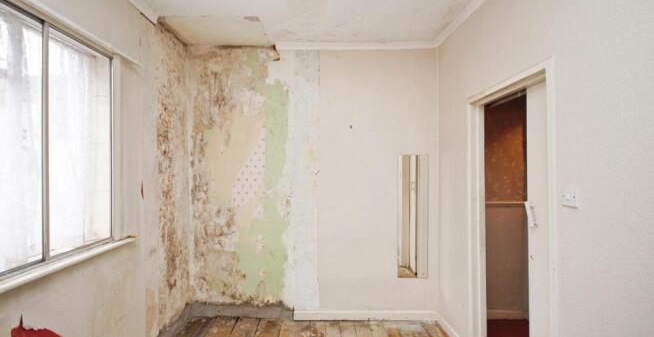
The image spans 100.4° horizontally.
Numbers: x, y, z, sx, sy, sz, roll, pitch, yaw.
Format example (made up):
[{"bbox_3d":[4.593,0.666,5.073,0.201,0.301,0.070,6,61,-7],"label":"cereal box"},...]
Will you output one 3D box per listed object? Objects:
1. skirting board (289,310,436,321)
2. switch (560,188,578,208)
[{"bbox_3d":[0.389,1.470,2.740,1.460,0.095,0.022,0,0,0],"label":"skirting board"},{"bbox_3d":[1.175,0.140,1.324,0.013,0.086,0.086,0,0,-2],"label":"switch"}]

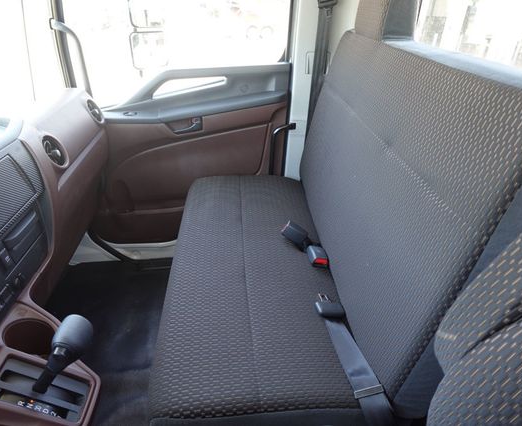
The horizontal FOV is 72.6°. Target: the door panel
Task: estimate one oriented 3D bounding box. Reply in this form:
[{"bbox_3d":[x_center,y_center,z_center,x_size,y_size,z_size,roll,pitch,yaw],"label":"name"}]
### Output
[{"bbox_3d":[-0.352,-0.222,1.591,0.930,0.840,0.110,-2,32,-4],"label":"door panel"}]

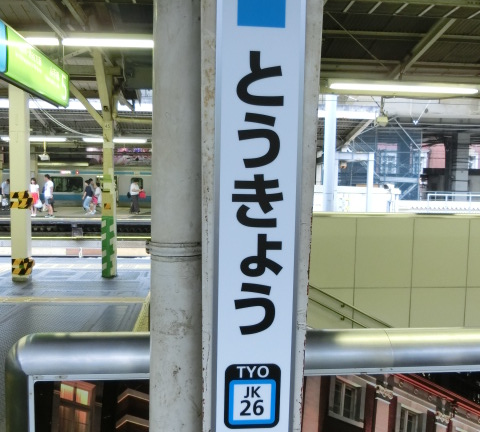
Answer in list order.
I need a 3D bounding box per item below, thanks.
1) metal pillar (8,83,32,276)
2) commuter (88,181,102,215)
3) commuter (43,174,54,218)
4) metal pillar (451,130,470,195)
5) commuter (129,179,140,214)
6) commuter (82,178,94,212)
[{"bbox_3d":[-2.876,-0.502,6.077,0.200,2.740,0.180,1,4,-2],"label":"metal pillar"},{"bbox_3d":[-6.351,-0.830,20.514,0.480,1.530,0.440,0,4,-5],"label":"commuter"},{"bbox_3d":[-7.522,-0.785,18.157,0.440,1.700,0.450,0,4,-8],"label":"commuter"},{"bbox_3d":[16.771,-3.343,35.191,0.950,6.200,0.950,1,4,-2],"label":"metal pillar"},{"bbox_3d":[-4.822,-0.895,21.326,0.480,1.600,0.460,1,4,12],"label":"commuter"},{"bbox_3d":[-6.678,-0.841,20.290,0.480,1.570,0.440,0,4,-5],"label":"commuter"}]

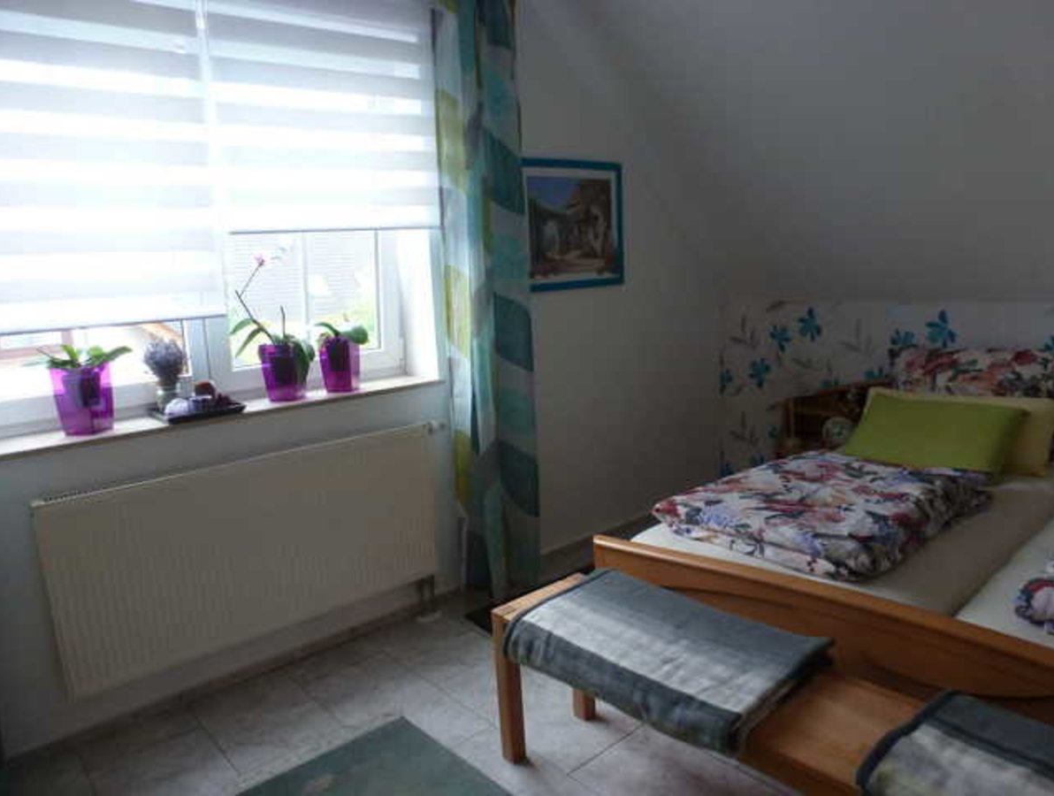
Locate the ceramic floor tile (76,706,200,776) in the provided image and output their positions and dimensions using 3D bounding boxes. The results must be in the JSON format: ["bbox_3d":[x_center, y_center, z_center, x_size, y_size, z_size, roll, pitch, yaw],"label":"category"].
[{"bbox_3d":[-1.123,0.988,2.134,0.302,0.010,0.180,-10,11,-39],"label":"ceramic floor tile"}]

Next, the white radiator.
[{"bbox_3d":[-0.842,0.472,2.415,1.224,0.560,0.098,-11,10,-40],"label":"white radiator"}]

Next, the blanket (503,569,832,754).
[{"bbox_3d":[0.290,0.552,1.661,0.365,0.100,0.670,-10,11,-39],"label":"blanket"}]

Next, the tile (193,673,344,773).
[{"bbox_3d":[-0.808,0.975,2.242,0.300,0.010,0.480,-11,10,-40],"label":"tile"}]

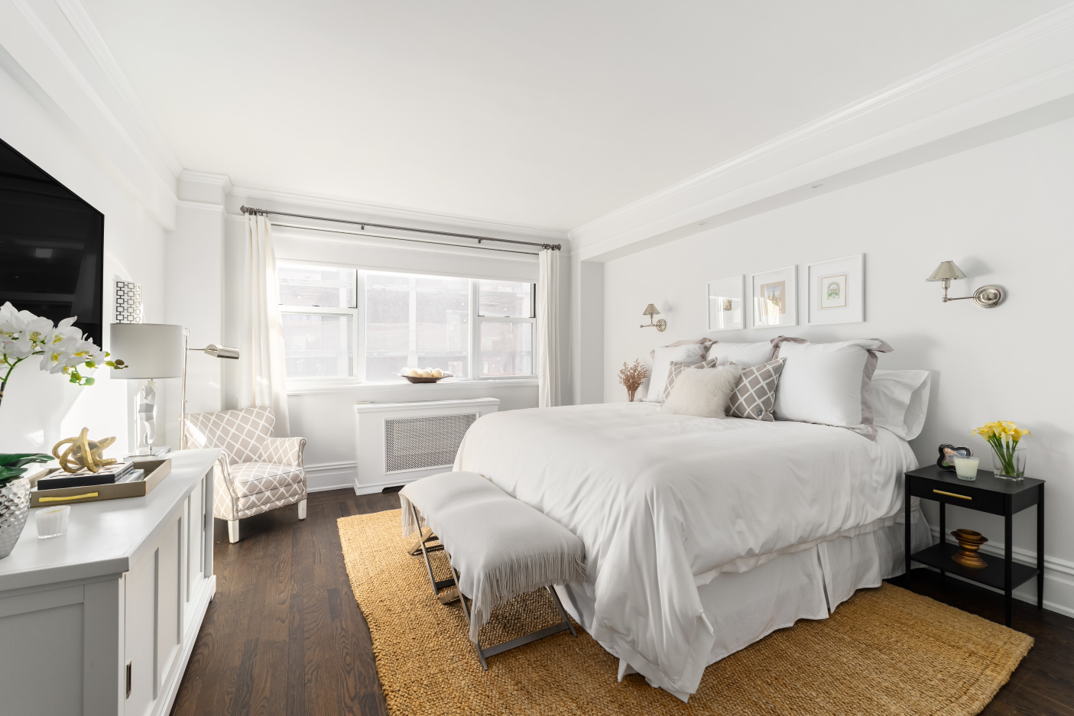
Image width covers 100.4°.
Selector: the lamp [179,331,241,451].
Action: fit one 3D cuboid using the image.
[{"bbox_3d":[-2.163,0.519,2.929,0.240,1.420,0.490,0,0,21],"label":"lamp"}]

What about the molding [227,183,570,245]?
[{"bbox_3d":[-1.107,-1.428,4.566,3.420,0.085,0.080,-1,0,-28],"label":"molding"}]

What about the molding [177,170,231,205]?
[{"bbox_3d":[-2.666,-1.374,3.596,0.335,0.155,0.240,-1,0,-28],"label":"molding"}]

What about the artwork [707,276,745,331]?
[{"bbox_3d":[1.639,-0.470,3.931,0.022,0.450,0.390,0,0,-28],"label":"artwork"}]

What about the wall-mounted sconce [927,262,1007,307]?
[{"bbox_3d":[2.322,-0.403,2.460,0.210,0.268,0.280,0,0,-28],"label":"wall-mounted sconce"}]

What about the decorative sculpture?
[{"bbox_3d":[-1.957,0.390,1.938,0.180,0.170,0.190,0,0,-28],"label":"decorative sculpture"}]

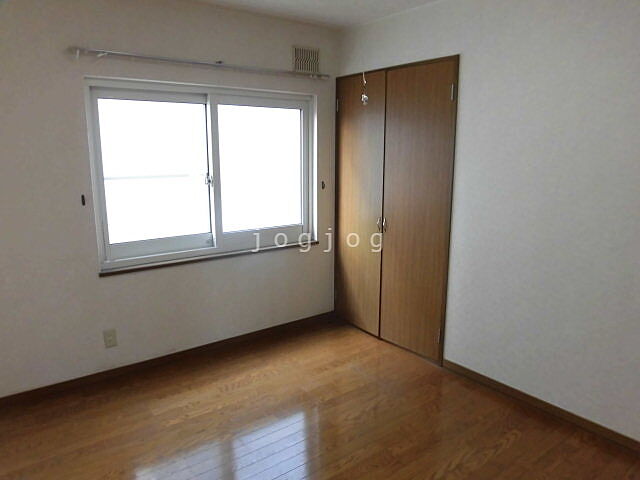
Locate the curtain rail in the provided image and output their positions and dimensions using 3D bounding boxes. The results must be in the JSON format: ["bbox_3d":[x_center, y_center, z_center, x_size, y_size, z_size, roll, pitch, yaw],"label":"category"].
[{"bbox_3d":[-0.670,-1.166,2.983,1.782,0.037,0.085,-8,14,-35],"label":"curtain rail"}]

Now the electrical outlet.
[{"bbox_3d":[-1.368,0.646,2.897,0.072,0.120,0.010,-8,14,-35],"label":"electrical outlet"}]

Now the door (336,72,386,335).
[{"bbox_3d":[0.320,-0.258,3.635,0.040,2.035,0.550,-8,14,-36],"label":"door"}]

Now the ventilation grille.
[{"bbox_3d":[-0.101,-1.359,3.393,0.233,0.188,0.030,-8,14,-35],"label":"ventilation grille"}]

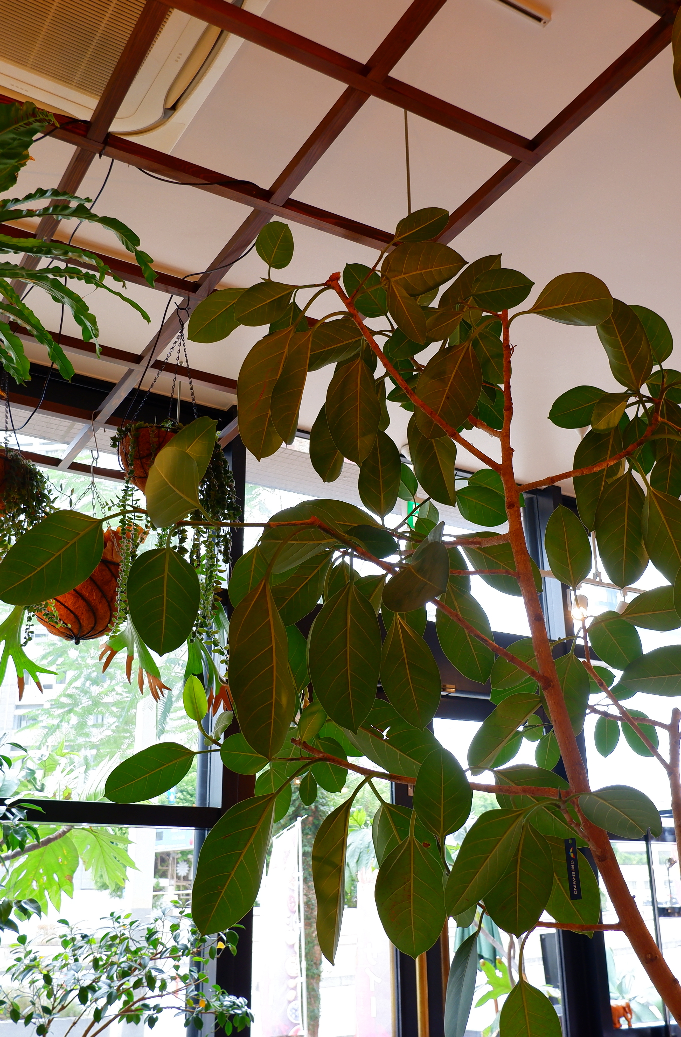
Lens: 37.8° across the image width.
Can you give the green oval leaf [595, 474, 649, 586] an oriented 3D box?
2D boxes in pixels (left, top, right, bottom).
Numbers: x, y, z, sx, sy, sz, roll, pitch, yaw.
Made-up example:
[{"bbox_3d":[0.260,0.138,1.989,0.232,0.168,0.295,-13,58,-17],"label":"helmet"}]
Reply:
[{"bbox_3d":[0.345,0.013,1.200,0.065,0.141,0.040,3,0,16],"label":"green oval leaf"}]

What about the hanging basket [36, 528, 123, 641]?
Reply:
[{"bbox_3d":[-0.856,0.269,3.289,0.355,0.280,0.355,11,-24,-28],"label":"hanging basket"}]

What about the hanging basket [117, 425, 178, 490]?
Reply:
[{"bbox_3d":[-0.460,-0.120,2.695,0.295,0.180,0.295,11,-24,-28],"label":"hanging basket"}]

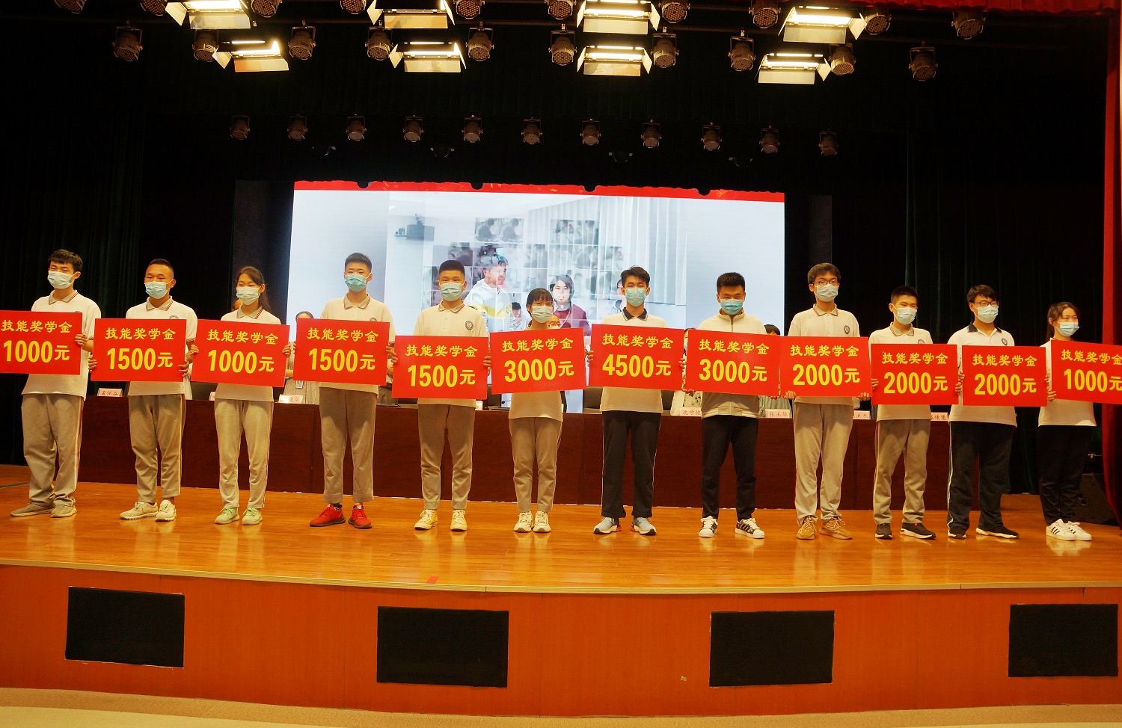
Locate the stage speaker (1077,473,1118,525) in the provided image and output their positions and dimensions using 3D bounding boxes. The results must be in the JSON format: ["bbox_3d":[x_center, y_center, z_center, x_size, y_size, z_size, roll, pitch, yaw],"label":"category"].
[{"bbox_3d":[4.330,1.080,6.080,0.520,0.400,0.420,3,-2,-30],"label":"stage speaker"}]

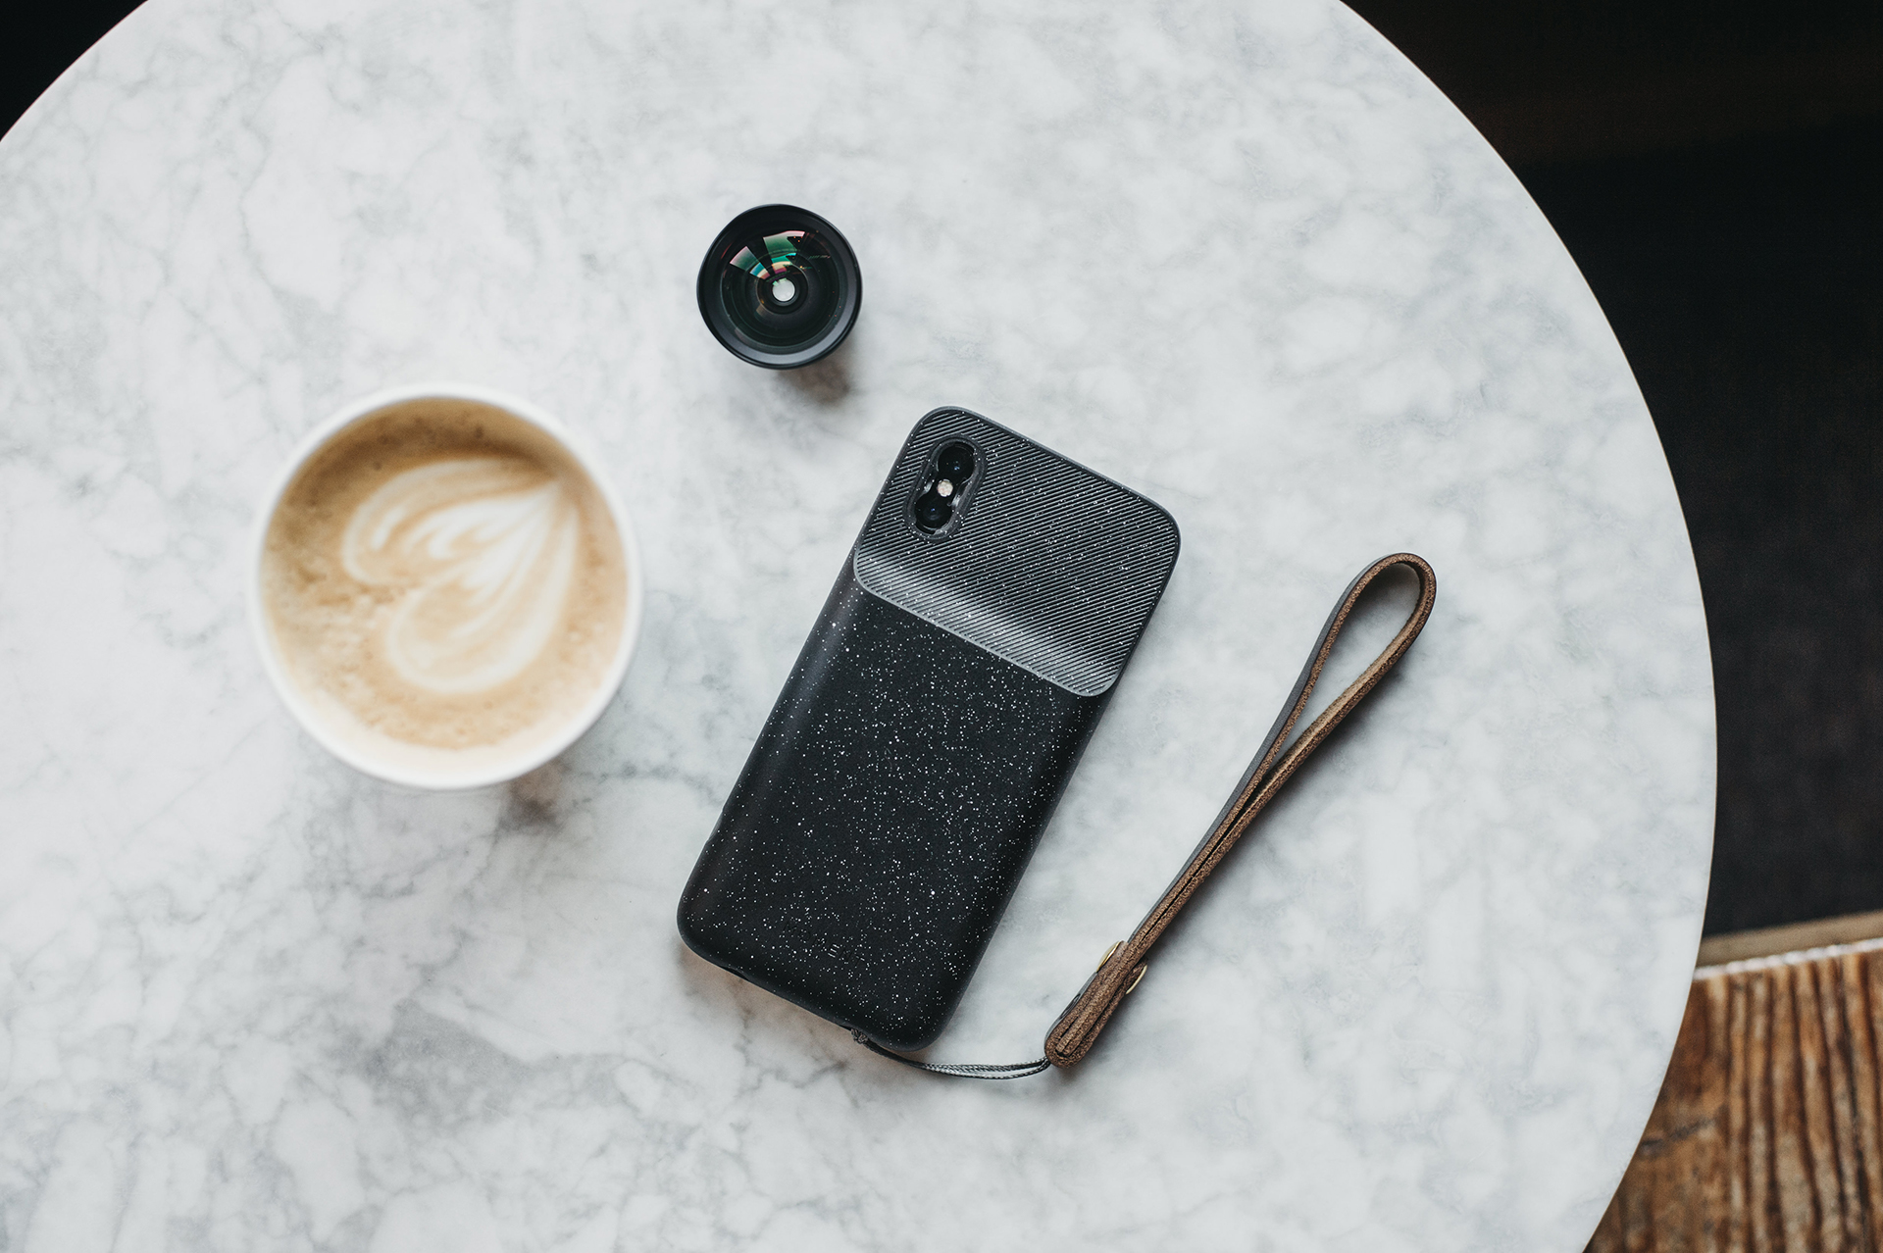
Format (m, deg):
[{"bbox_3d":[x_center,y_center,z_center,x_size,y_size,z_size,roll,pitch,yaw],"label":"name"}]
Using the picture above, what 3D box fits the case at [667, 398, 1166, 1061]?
[{"bbox_3d":[-0.003,0.027,0.662,0.076,0.017,0.155,26,93,-2],"label":"case"}]

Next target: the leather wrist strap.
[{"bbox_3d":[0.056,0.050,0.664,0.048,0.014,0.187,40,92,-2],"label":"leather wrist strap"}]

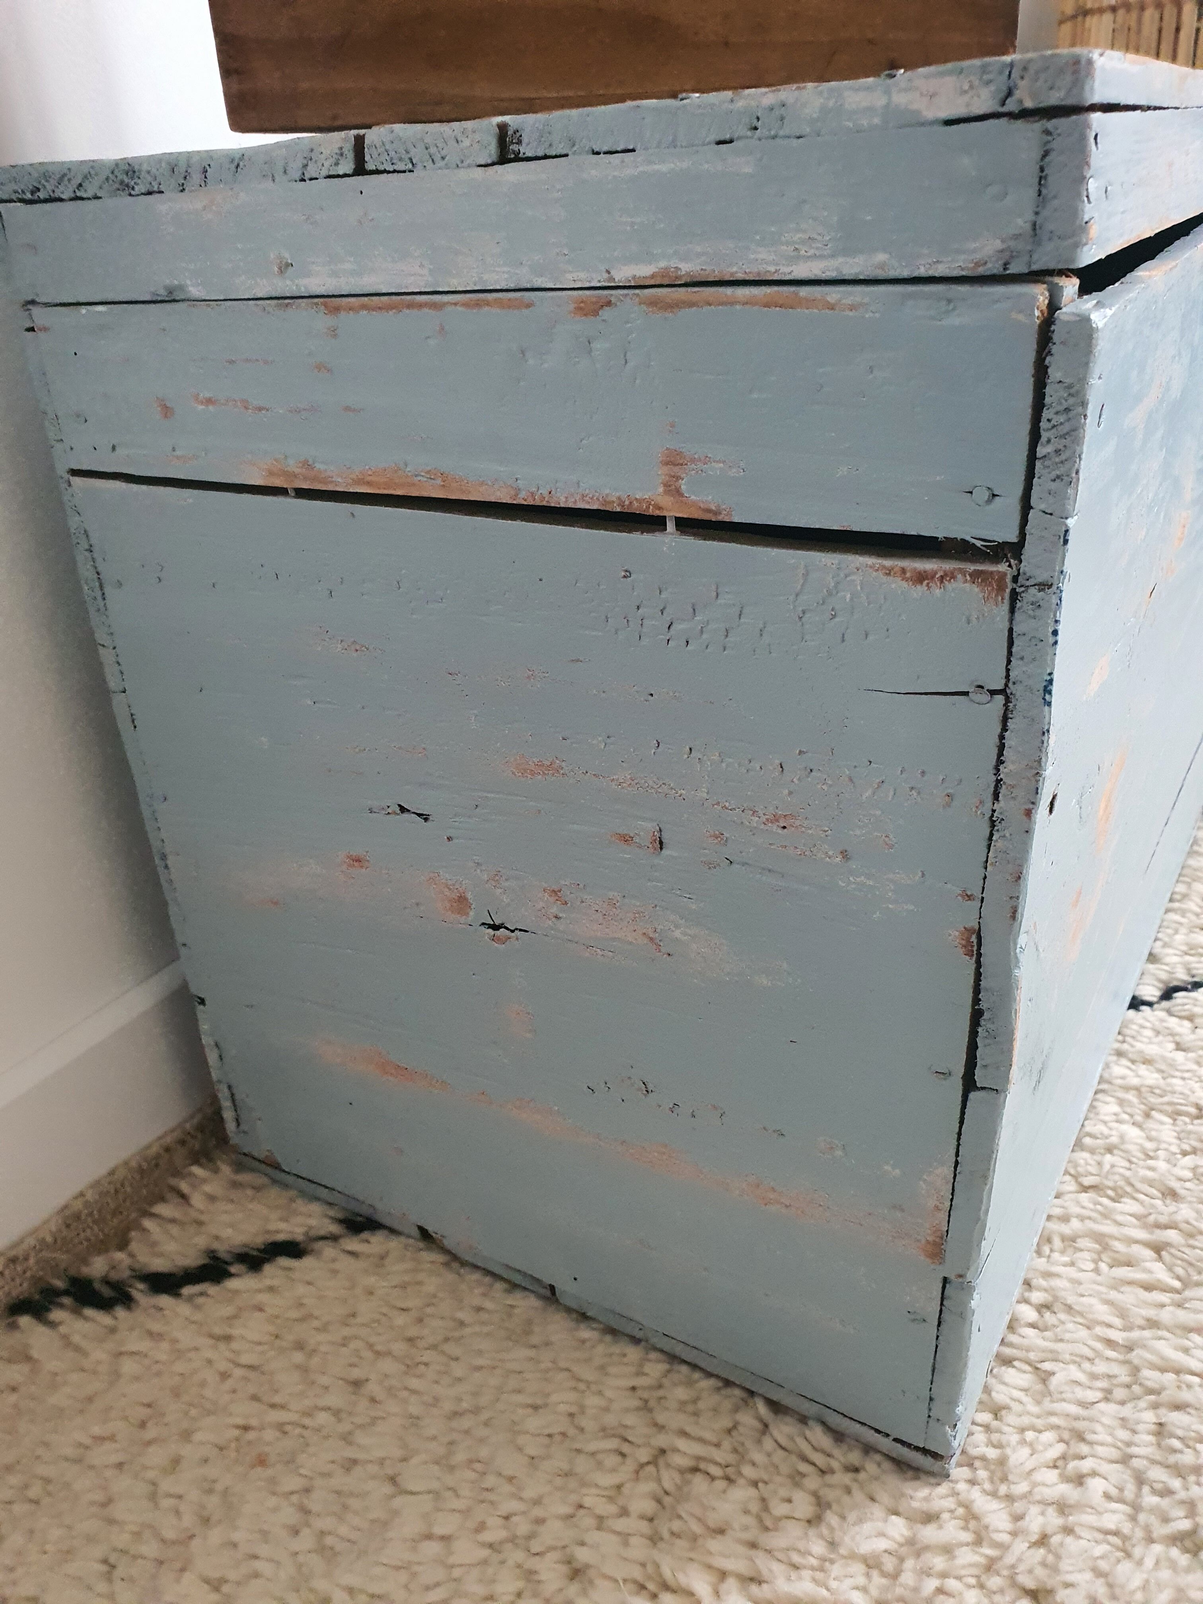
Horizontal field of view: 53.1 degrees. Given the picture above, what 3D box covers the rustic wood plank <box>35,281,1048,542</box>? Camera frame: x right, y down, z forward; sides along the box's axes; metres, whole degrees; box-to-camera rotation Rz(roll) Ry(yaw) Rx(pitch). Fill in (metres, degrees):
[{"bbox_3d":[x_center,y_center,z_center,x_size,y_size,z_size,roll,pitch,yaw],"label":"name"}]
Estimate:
[{"bbox_3d":[-0.058,-0.147,0.439,0.419,0.070,0.015,12,30,28],"label":"rustic wood plank"}]

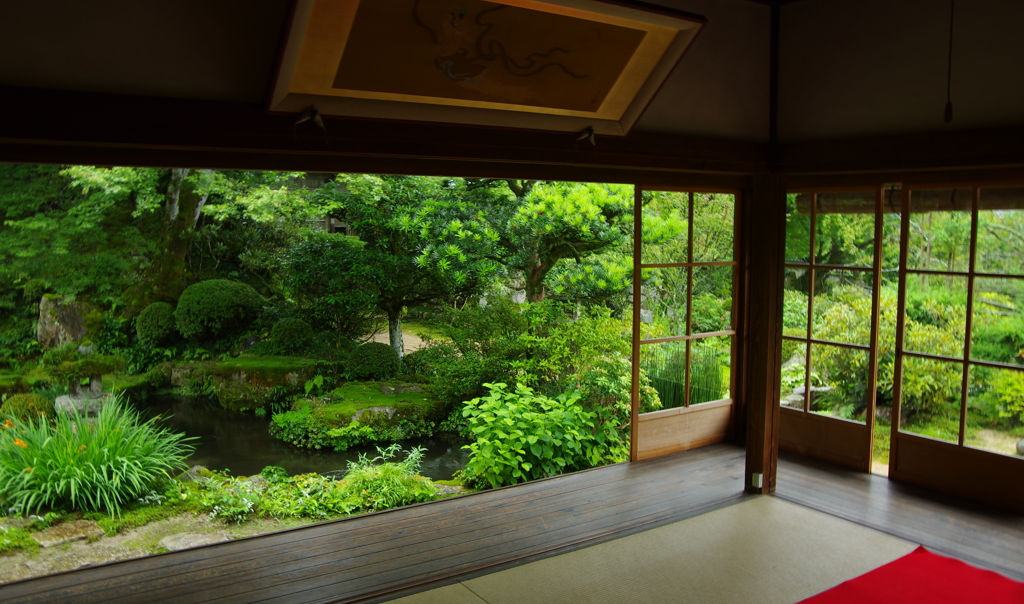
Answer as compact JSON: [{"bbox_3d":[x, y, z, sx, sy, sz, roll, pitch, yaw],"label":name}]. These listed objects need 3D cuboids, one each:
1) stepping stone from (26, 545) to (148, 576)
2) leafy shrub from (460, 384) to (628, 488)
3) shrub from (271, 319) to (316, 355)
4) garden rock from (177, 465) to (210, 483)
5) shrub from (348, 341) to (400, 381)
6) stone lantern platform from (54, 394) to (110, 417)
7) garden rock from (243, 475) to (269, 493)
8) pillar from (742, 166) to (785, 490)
[{"bbox_3d":[-2.431,1.580,4.429,0.660,0.110,0.420,-3,6,-31],"label":"stepping stone"},{"bbox_3d":[0.232,1.021,5.650,1.200,0.870,1.000,0,6,2],"label":"leafy shrub"},{"bbox_3d":[-2.979,0.468,10.400,0.600,0.540,0.580,-2,6,-16],"label":"shrub"},{"bbox_3d":[-2.556,1.388,6.150,0.270,0.140,0.210,-2,6,-23],"label":"garden rock"},{"bbox_3d":[-1.741,0.753,9.700,0.670,0.540,0.630,-1,6,-10],"label":"shrub"},{"bbox_3d":[-4.260,1.031,7.600,0.540,0.170,0.500,-3,6,-30],"label":"stone lantern platform"},{"bbox_3d":[-1.967,1.409,5.900,0.220,0.130,0.180,-2,6,-19],"label":"garden rock"},{"bbox_3d":[1.398,0.178,4.208,0.115,1.760,0.115,-3,6,-31],"label":"pillar"}]

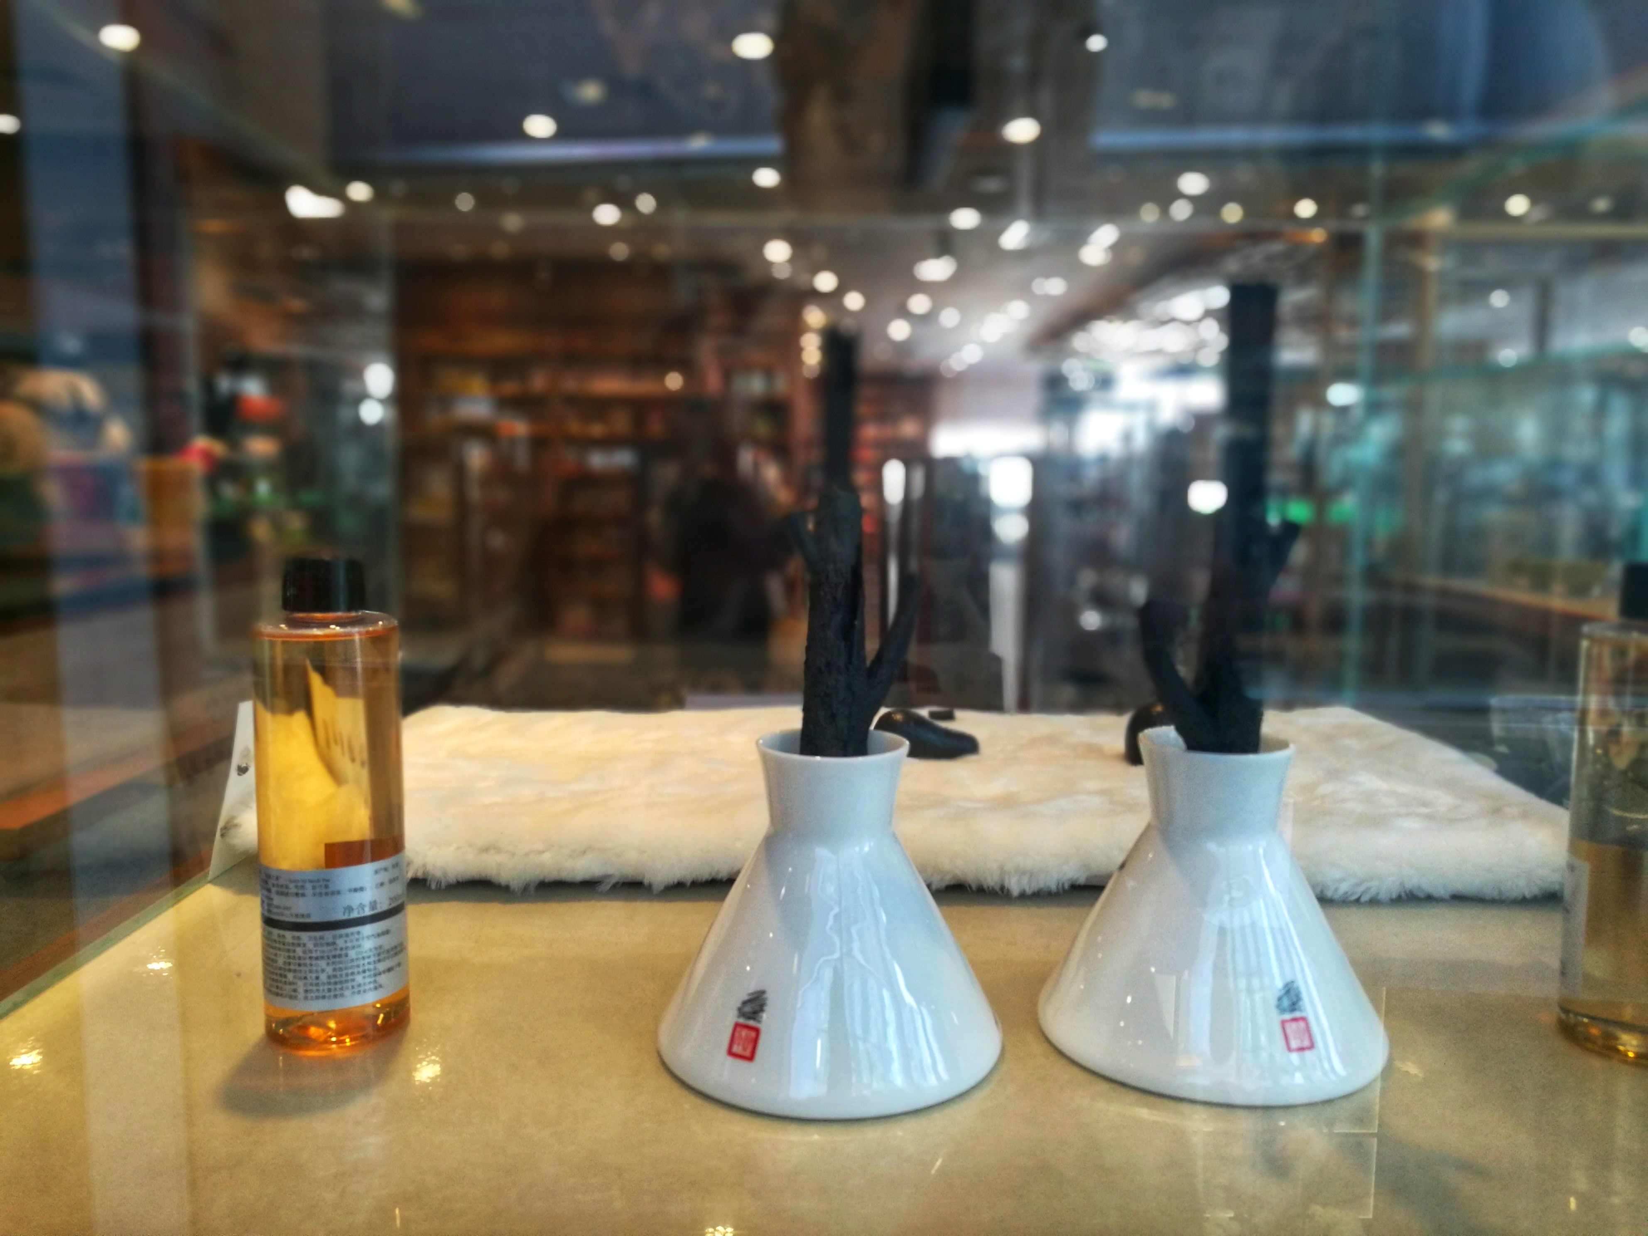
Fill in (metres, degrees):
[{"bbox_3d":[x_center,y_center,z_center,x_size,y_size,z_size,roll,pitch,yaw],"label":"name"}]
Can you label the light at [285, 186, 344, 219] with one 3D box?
[{"bbox_3d":[-2.383,-1.938,6.000,0.250,0.100,0.220,0,5,0],"label":"light"}]

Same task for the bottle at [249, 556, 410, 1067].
[{"bbox_3d":[-0.178,0.065,0.465,0.049,0.172,0.049,0,5,0],"label":"bottle"}]

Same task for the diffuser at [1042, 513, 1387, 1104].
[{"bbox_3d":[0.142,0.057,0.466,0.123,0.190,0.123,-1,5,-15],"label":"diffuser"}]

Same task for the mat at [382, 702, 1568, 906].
[{"bbox_3d":[0.041,0.103,0.780,0.637,0.046,0.314,0,5,1],"label":"mat"}]

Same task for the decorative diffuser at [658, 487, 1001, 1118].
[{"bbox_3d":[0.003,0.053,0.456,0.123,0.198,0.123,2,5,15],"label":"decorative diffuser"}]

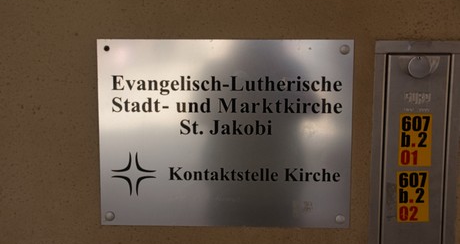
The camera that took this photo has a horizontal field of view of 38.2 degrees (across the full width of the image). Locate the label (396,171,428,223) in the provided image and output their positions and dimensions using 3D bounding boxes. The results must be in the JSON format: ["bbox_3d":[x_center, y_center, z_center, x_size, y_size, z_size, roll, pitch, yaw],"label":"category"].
[{"bbox_3d":[0.292,0.119,1.057,0.050,0.083,0.002,-2,7,2],"label":"label"}]

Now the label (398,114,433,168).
[{"bbox_3d":[0.293,0.029,1.046,0.051,0.084,0.002,0,7,2],"label":"label"}]

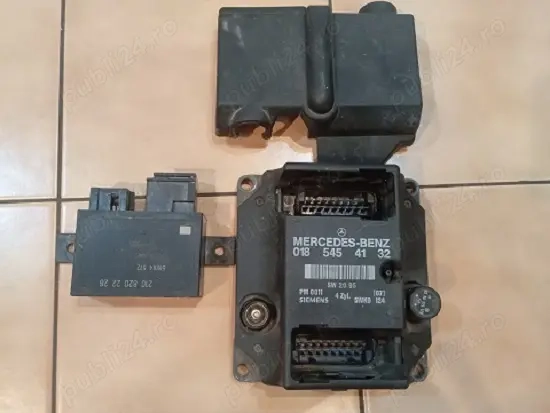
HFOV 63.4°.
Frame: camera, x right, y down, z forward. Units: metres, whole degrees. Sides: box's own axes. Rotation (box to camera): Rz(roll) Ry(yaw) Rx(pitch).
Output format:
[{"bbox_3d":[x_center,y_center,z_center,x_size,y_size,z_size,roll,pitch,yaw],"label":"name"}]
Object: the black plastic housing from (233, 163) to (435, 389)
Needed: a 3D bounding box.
[{"bbox_3d":[0.045,0.048,0.319,0.146,0.045,0.151,1,80,-5],"label":"black plastic housing"}]

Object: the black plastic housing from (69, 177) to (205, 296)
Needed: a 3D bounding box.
[{"bbox_3d":[-0.094,0.019,0.321,0.085,0.028,0.088,1,80,-5],"label":"black plastic housing"}]

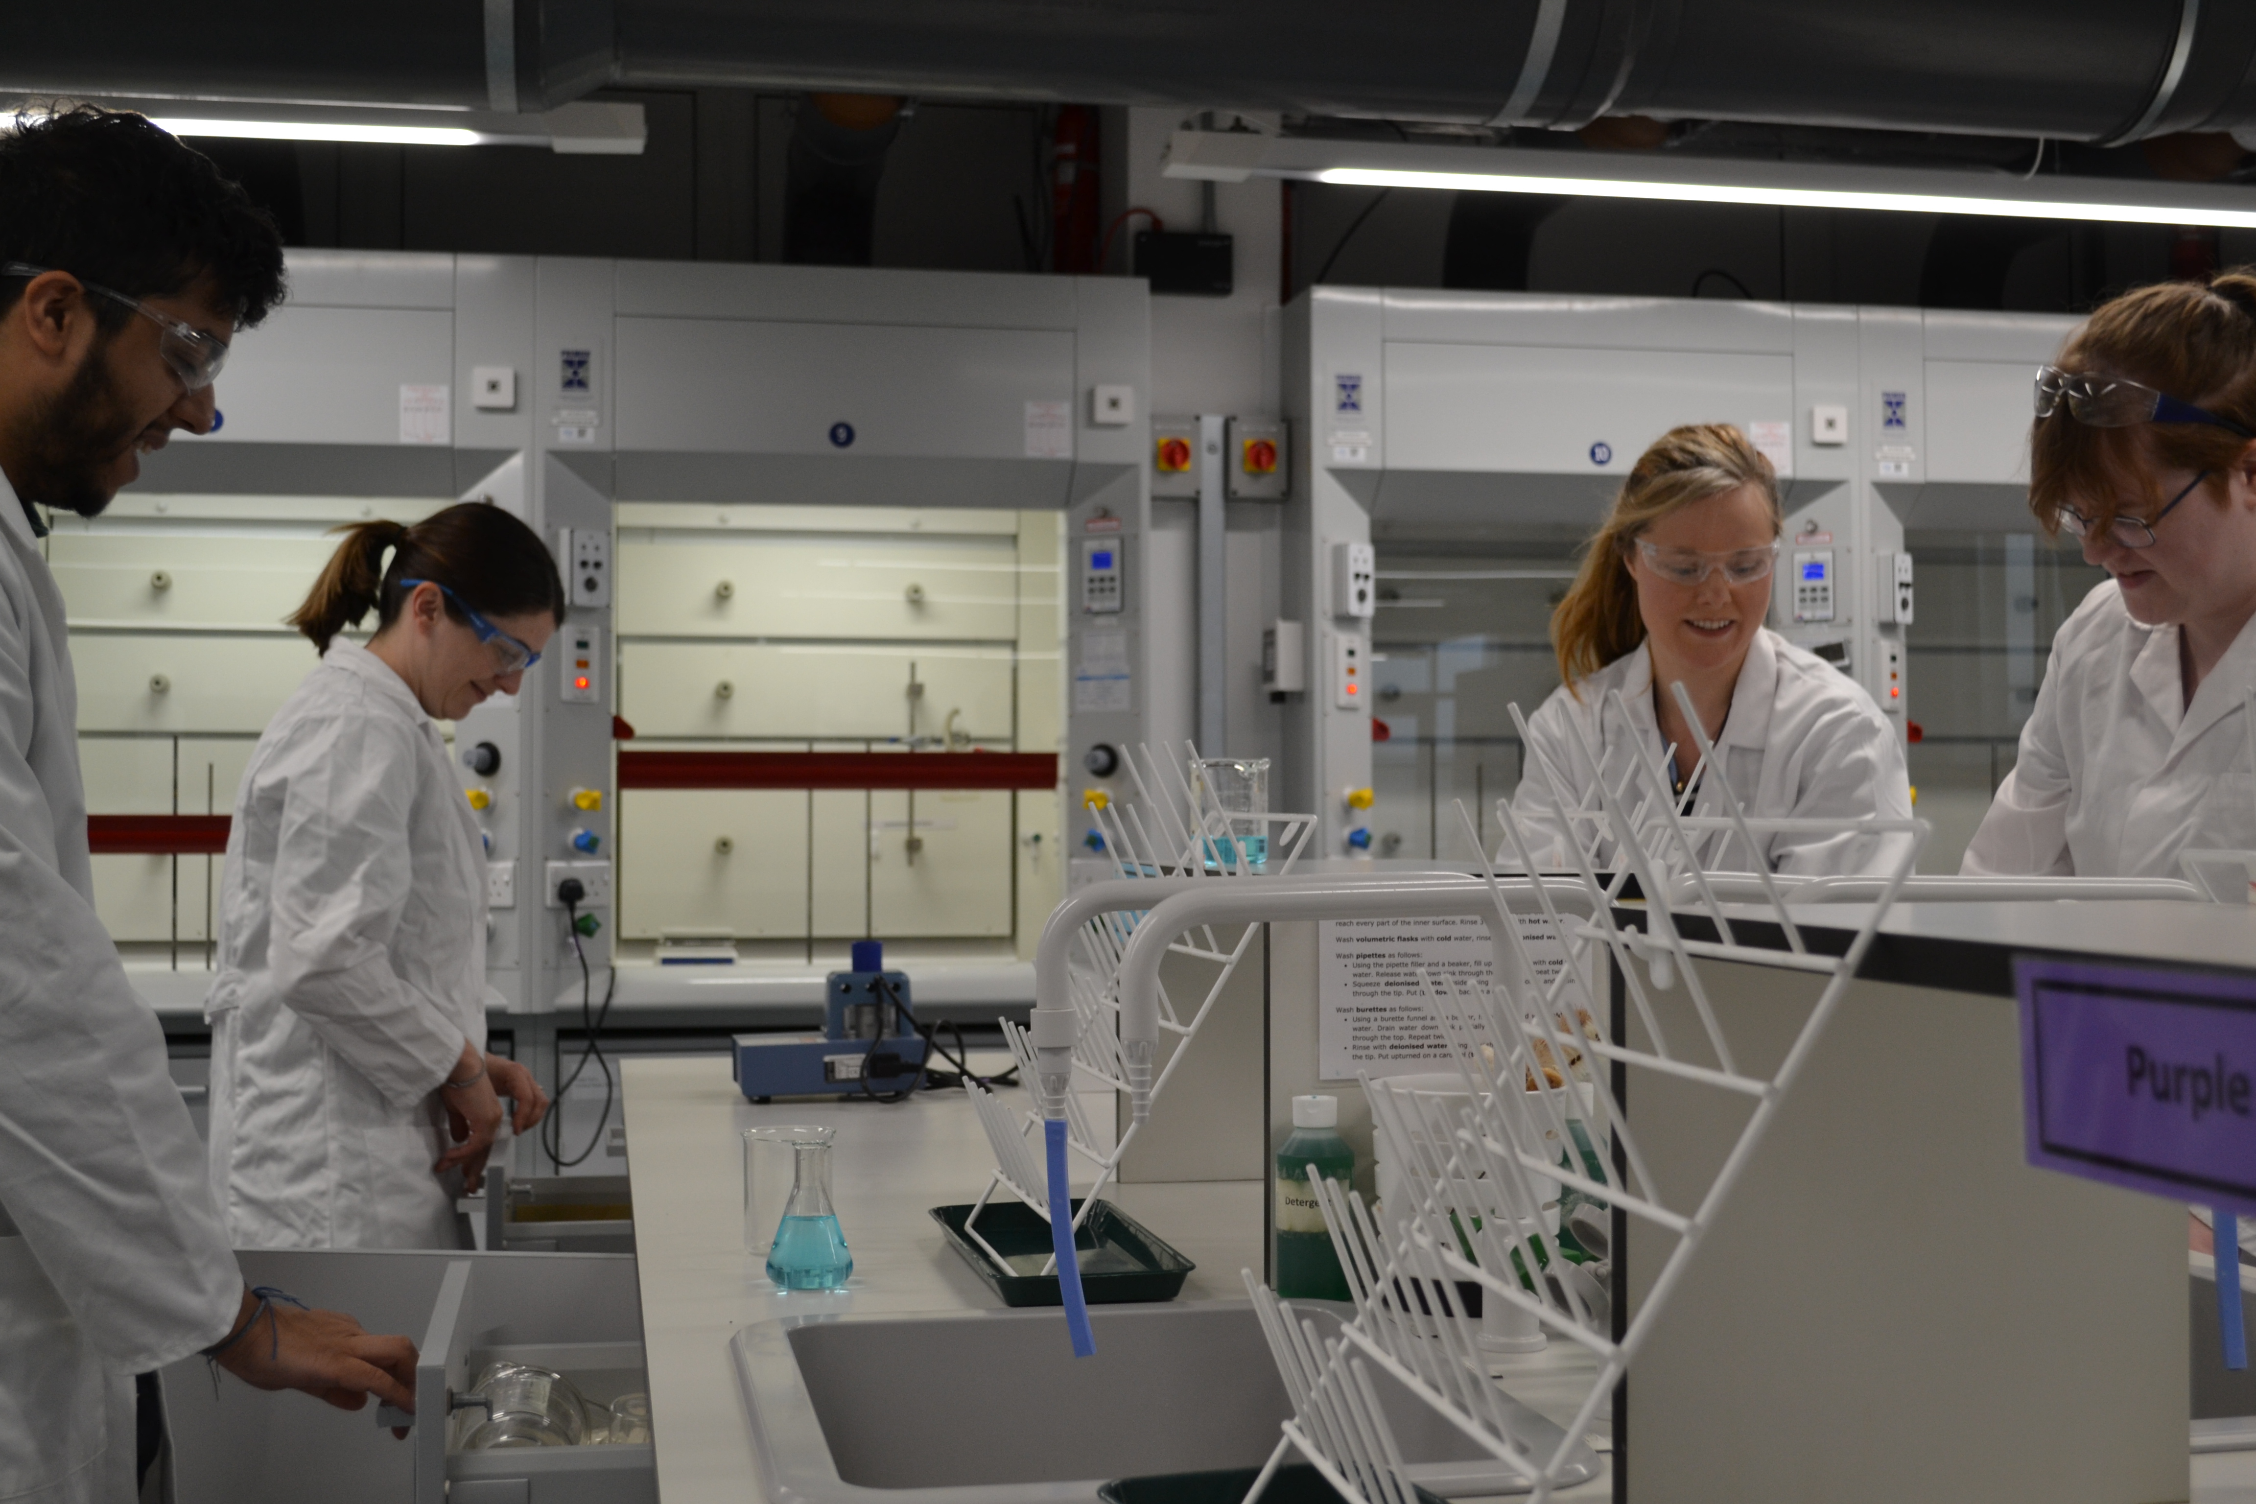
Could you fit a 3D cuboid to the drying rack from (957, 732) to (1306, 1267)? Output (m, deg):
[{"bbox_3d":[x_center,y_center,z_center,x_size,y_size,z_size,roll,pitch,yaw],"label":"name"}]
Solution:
[{"bbox_3d":[-0.004,0.194,2.123,0.235,0.395,0.335,0,-1,-11],"label":"drying rack"}]

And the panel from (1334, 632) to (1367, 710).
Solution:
[{"bbox_3d":[0.461,-0.164,5.393,0.030,0.147,0.087,-1,-1,42],"label":"panel"}]

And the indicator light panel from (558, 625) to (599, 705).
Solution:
[{"bbox_3d":[-1.036,-0.167,5.010,0.016,0.146,0.086,-1,-2,43],"label":"indicator light panel"}]

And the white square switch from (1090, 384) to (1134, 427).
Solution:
[{"bbox_3d":[-0.032,-0.702,5.344,0.079,0.079,0.028,0,-2,-10],"label":"white square switch"}]

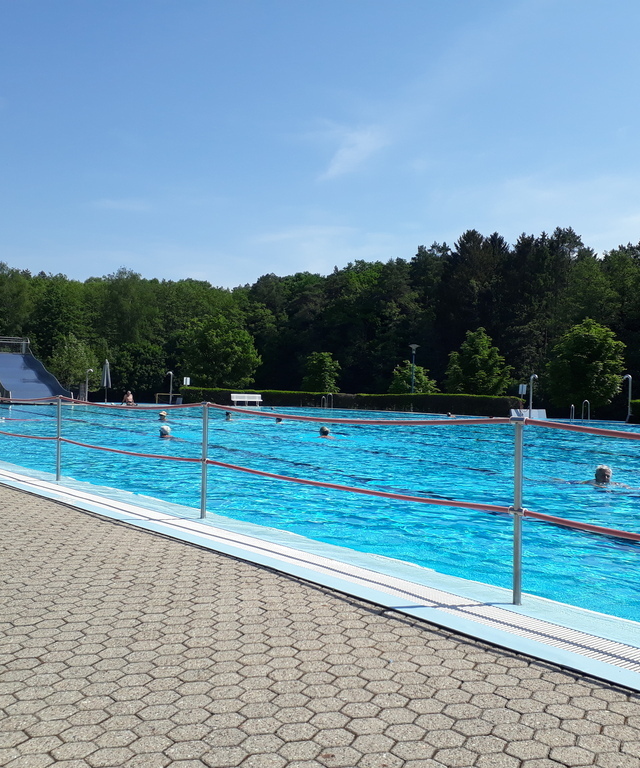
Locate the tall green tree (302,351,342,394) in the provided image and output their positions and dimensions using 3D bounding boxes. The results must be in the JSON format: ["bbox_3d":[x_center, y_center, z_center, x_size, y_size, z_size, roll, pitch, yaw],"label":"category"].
[{"bbox_3d":[-0.014,-0.362,66.548,3.201,4.530,3.201,1,-1,0],"label":"tall green tree"}]

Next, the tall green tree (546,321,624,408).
[{"bbox_3d":[15.514,-0.908,46.849,4.621,5.877,4.621,1,-1,18],"label":"tall green tree"}]

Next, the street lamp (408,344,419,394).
[{"bbox_3d":[6.293,-0.392,54.202,0.650,4.582,0.650,1,-1,7],"label":"street lamp"}]

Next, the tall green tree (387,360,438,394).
[{"bbox_3d":[6.684,0.124,58.082,3.632,3.669,3.632,1,-1,7],"label":"tall green tree"}]

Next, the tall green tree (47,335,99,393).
[{"bbox_3d":[-18.034,-1.245,57.968,3.625,4.992,3.625,2,-1,-17],"label":"tall green tree"}]

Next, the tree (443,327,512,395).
[{"bbox_3d":[10.442,-0.925,53.275,4.486,5.828,4.486,1,-1,11],"label":"tree"}]

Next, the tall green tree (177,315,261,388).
[{"bbox_3d":[-8.863,-2.145,68.950,6.967,7.722,6.967,1,-1,-7],"label":"tall green tree"}]

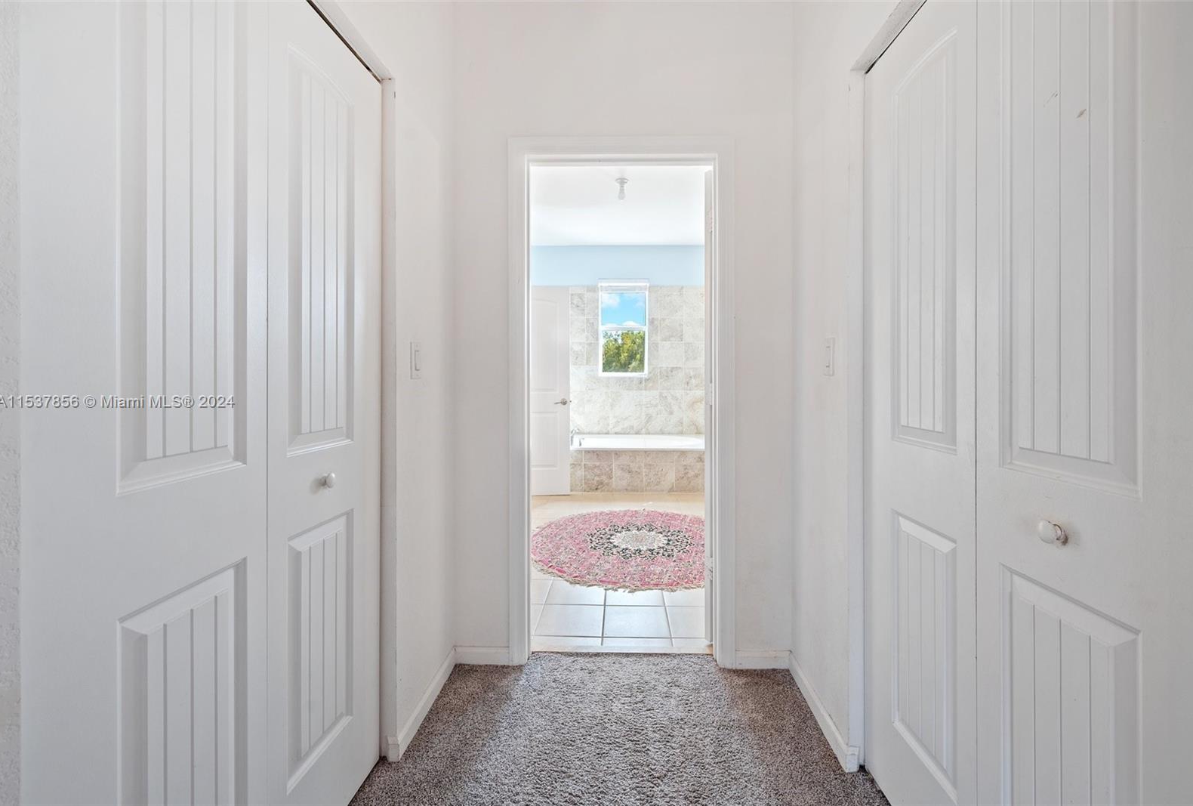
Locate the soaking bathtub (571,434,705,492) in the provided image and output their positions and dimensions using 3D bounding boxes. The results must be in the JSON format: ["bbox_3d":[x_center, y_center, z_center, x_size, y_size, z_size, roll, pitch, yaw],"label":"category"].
[{"bbox_3d":[0.420,0.645,5.240,1.650,0.440,1.020,0,2,2],"label":"soaking bathtub"}]

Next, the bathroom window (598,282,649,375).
[{"bbox_3d":[0.332,-0.920,5.800,0.620,1.150,0.090,0,2,2],"label":"bathroom window"}]

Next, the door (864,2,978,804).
[{"bbox_3d":[0.797,0.067,1.168,0.035,2.030,0.450,0,2,3],"label":"door"}]

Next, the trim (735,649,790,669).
[{"bbox_3d":[0.659,1.018,1.865,0.226,0.079,0.016,0,2,2],"label":"trim"}]

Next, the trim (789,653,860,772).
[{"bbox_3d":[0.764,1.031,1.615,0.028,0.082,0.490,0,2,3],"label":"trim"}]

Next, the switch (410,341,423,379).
[{"bbox_3d":[-0.601,-0.142,1.570,0.012,0.122,0.080,0,2,3],"label":"switch"}]

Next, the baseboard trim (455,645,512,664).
[{"bbox_3d":[-0.460,1.011,1.890,0.225,0.079,0.016,0,2,2],"label":"baseboard trim"}]

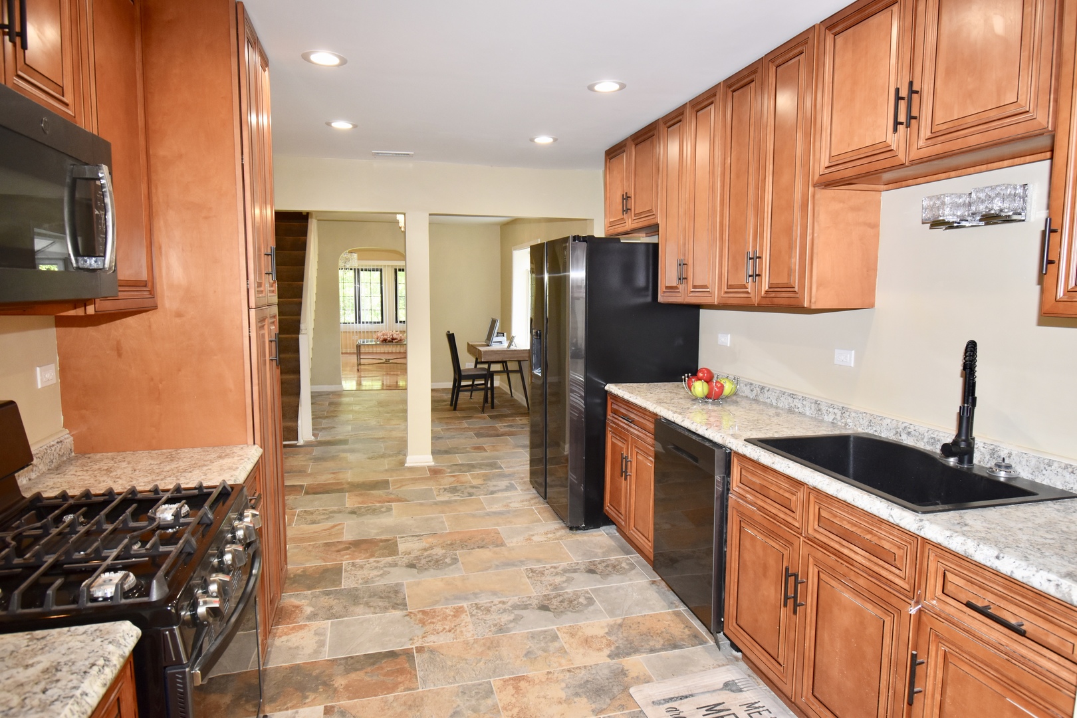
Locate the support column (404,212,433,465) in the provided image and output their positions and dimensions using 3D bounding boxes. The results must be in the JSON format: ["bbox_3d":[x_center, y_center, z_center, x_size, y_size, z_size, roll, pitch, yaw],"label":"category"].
[{"bbox_3d":[-1.036,-0.149,5.382,0.235,2.118,0.220,-2,6,-15],"label":"support column"}]

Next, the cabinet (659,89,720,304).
[{"bbox_3d":[0.956,-0.839,3.428,0.325,1.065,0.661,-2,6,-15],"label":"cabinet"}]

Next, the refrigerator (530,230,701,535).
[{"bbox_3d":[0.467,0.125,4.312,0.850,1.800,0.850,-2,6,-17],"label":"refrigerator"}]

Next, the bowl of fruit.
[{"bbox_3d":[0.894,0.132,3.262,0.280,0.180,0.280,0,6,0],"label":"bowl of fruit"}]

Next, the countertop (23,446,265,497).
[{"bbox_3d":[-1.261,0.374,2.032,0.640,0.042,0.510,-2,6,-15],"label":"countertop"}]

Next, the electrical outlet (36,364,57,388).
[{"bbox_3d":[-1.622,0.055,2.076,0.010,0.070,0.118,-2,6,-15],"label":"electrical outlet"}]

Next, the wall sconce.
[{"bbox_3d":[1.436,-0.503,2.082,0.090,0.118,0.325,-2,6,-15],"label":"wall sconce"}]

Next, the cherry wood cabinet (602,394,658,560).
[{"bbox_3d":[0.795,0.668,3.613,0.604,0.868,0.695,-2,6,-15],"label":"cherry wood cabinet"}]

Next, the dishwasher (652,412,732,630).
[{"bbox_3d":[0.943,0.729,2.990,0.593,0.818,0.594,-2,6,-15],"label":"dishwasher"}]

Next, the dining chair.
[{"bbox_3d":[-0.891,0.137,8.074,0.580,0.980,0.440,-2,6,-15],"label":"dining chair"}]

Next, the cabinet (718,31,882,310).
[{"bbox_3d":[1.124,-0.771,2.787,0.325,1.065,0.673,-2,6,-15],"label":"cabinet"}]

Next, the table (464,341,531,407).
[{"bbox_3d":[-0.534,0.223,8.260,0.630,0.770,1.080,-2,6,-15],"label":"table"}]

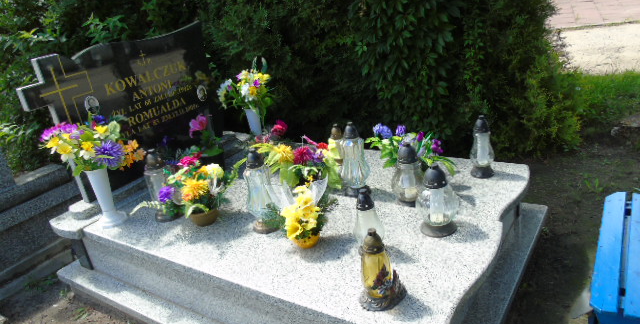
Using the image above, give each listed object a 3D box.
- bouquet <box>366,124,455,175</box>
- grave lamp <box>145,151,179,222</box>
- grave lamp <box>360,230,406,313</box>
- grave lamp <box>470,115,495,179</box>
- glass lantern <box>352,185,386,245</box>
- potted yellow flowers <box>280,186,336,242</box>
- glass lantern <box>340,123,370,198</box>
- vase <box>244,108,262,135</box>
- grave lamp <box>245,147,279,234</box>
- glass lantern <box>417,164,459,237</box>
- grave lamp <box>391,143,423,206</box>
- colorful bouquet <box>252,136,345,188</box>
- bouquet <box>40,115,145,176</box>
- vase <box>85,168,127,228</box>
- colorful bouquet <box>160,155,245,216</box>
[{"bbox_3d":[0.435,-0.062,2.183,0.398,0.233,0.272,-4,22,11],"label":"bouquet"},{"bbox_3d":[-0.748,0.108,2.174,0.140,0.335,0.140,-16,24,-18],"label":"grave lamp"},{"bbox_3d":[0.180,0.314,1.425,0.141,0.254,0.131,-26,27,-36],"label":"grave lamp"},{"bbox_3d":[0.748,-0.079,2.127,0.114,0.291,0.114,-1,23,19],"label":"grave lamp"},{"bbox_3d":[0.178,0.215,1.699,0.125,0.260,0.125,-6,23,6],"label":"glass lantern"},{"bbox_3d":[-0.053,0.210,1.800,0.210,0.235,0.190,-8,22,0],"label":"potted yellow flowers"},{"bbox_3d":[0.154,-0.015,2.155,0.140,0.340,0.140,-6,23,4],"label":"glass lantern"},{"bbox_3d":[-0.393,-0.214,2.954,0.121,0.262,0.121,-12,22,-7],"label":"vase"},{"bbox_3d":[-0.260,0.115,1.949,0.126,0.364,0.126,-12,22,-8],"label":"grave lamp"},{"bbox_3d":[0.447,0.143,1.761,0.165,0.275,0.165,-2,23,14],"label":"glass lantern"},{"bbox_3d":[0.378,0.047,1.981,0.136,0.276,0.136,-5,22,11],"label":"grave lamp"},{"bbox_3d":[-0.102,0.033,2.160,0.398,0.223,0.272,-10,22,-3],"label":"colorful bouquet"},{"bbox_3d":[-1.063,-0.077,2.160,0.450,0.270,0.340,-21,26,-29],"label":"bouquet"},{"bbox_3d":[-1.054,0.163,2.252,0.150,0.260,0.150,-19,25,-24],"label":"vase"},{"bbox_3d":[-0.562,0.123,2.118,0.349,0.233,0.272,-15,23,-15],"label":"colorful bouquet"}]

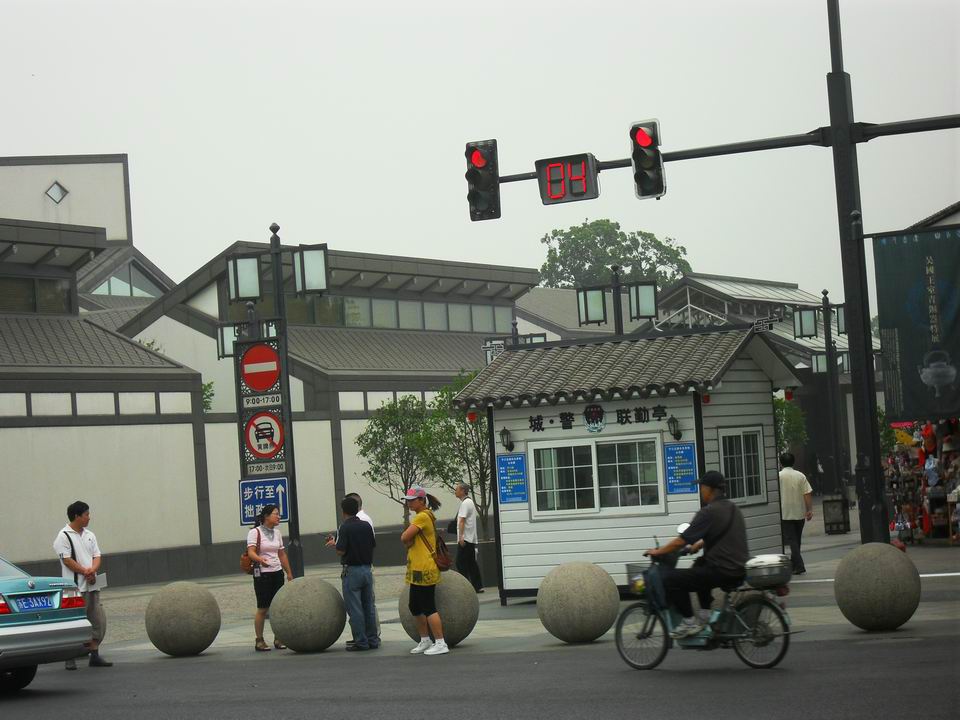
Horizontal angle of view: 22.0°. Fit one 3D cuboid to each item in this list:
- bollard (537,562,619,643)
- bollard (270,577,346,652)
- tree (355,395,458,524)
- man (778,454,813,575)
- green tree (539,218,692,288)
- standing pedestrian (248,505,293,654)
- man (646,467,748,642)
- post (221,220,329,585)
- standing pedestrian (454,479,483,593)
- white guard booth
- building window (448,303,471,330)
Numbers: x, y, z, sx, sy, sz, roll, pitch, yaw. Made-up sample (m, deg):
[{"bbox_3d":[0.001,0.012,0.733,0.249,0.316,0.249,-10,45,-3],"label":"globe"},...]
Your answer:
[{"bbox_3d":[0.974,2.397,24.400,0.810,0.810,0.810,-4,-3,0],"label":"bollard"},{"bbox_3d":[-1.810,2.693,26.050,0.810,0.810,0.810,-4,-3,0],"label":"bollard"},{"bbox_3d":[-1.646,2.311,54.730,2.250,3.060,2.200,-4,-3,0],"label":"tree"},{"bbox_3d":[4.509,2.208,35.500,0.520,1.720,0.380,-4,-2,8],"label":"man"},{"bbox_3d":[5.485,0.250,95.000,6.600,11.400,6.400,-5,-3,28],"label":"green tree"},{"bbox_3d":[-2.271,2.341,26.500,0.450,1.580,0.340,-1,-4,-42],"label":"standing pedestrian"},{"bbox_3d":[1.917,1.706,21.650,0.820,1.460,0.560,-6,-3,36],"label":"man"},{"bbox_3d":[-2.624,0.808,33.325,1.420,5.310,0.350,-5,-3,28],"label":"post"},{"bbox_3d":[-0.172,2.654,36.900,0.500,1.680,0.500,-4,-2,2],"label":"standing pedestrian"},{"bbox_3d":[2.100,1.397,33.161,3.720,3.490,3.150,-5,-3,28],"label":"white guard booth"},{"bbox_3d":[-0.498,-1.045,60.000,0.100,0.670,1.180,-5,-3,26],"label":"building window"}]

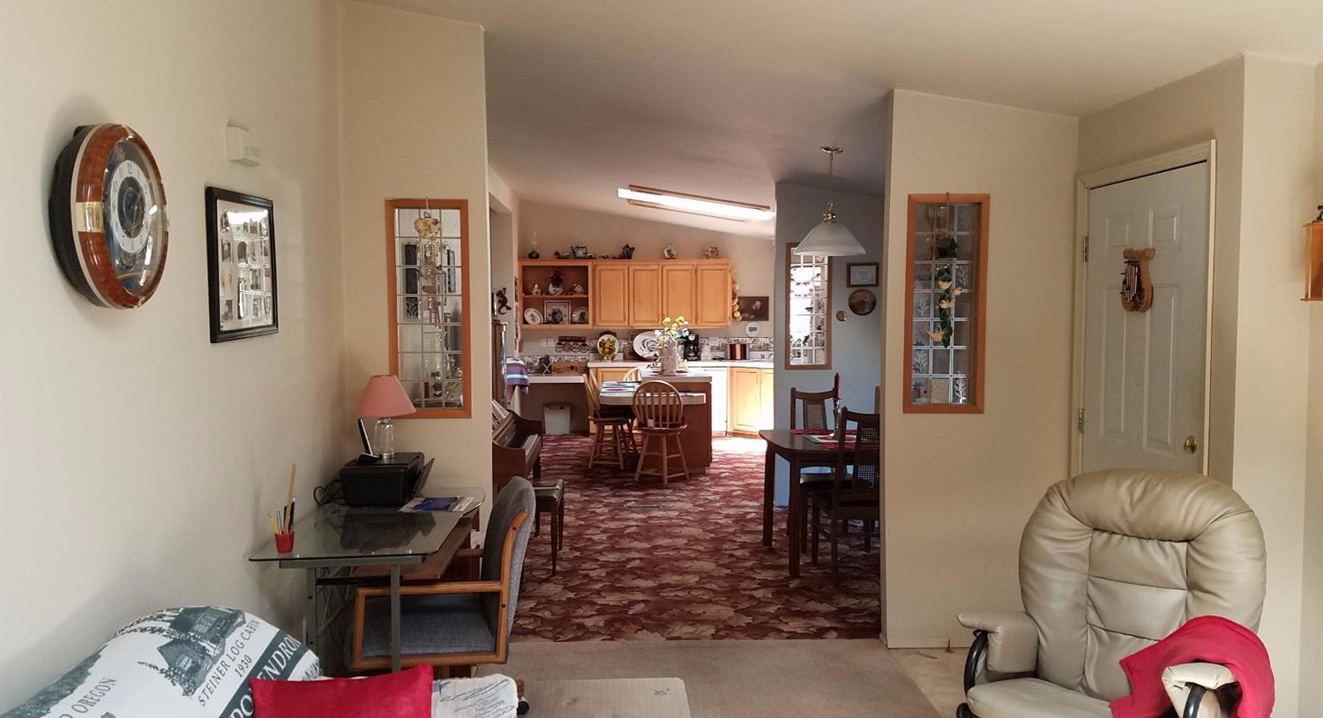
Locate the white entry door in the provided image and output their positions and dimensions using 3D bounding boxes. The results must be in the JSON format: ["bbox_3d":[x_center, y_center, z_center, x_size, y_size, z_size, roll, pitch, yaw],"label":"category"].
[{"bbox_3d":[1.886,0.310,3.908,0.045,2.030,0.905,-1,3,-2],"label":"white entry door"}]

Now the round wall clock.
[{"bbox_3d":[-1.274,-0.332,2.300,0.115,0.430,0.430,0,3,-3],"label":"round wall clock"}]

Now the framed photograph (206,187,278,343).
[{"bbox_3d":[-1.311,-0.289,3.108,0.025,0.450,0.567,-1,3,-2],"label":"framed photograph"}]

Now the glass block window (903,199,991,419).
[{"bbox_3d":[1.324,-0.257,4.613,0.375,0.990,0.120,0,3,-3],"label":"glass block window"}]

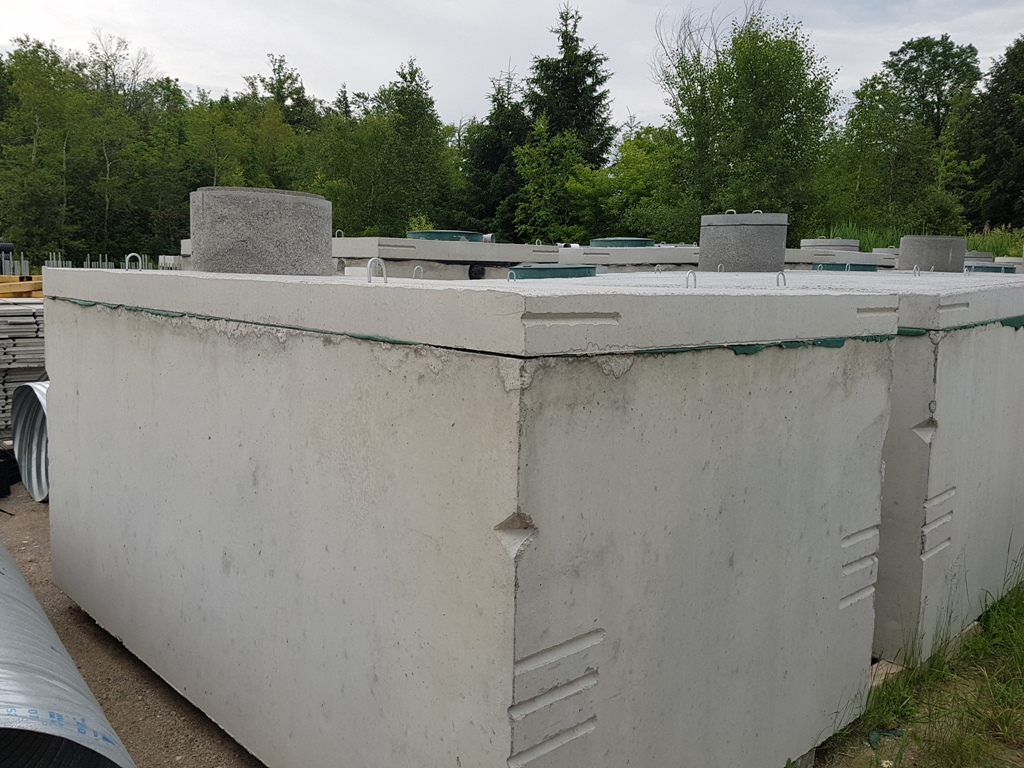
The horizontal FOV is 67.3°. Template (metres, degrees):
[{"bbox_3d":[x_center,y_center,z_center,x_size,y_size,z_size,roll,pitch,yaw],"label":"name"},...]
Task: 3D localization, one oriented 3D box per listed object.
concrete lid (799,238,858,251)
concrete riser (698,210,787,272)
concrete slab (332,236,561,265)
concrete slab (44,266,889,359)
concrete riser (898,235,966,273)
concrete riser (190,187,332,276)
[{"bbox_3d":[4.176,-1.822,10.100,0.762,0.151,0.762,5,8,22],"label":"concrete lid"},{"bbox_3d":[2.107,-1.286,7.000,0.778,0.542,0.778,4,8,16],"label":"concrete riser"},{"bbox_3d":[-1.469,-1.261,7.482,1.930,0.150,3.400,-6,11,-44],"label":"concrete slab"},{"bbox_3d":[-0.472,-0.374,3.280,1.890,0.125,3.368,-6,11,-44],"label":"concrete slab"},{"bbox_3d":[5.015,-1.544,9.150,0.773,0.434,0.773,6,9,28],"label":"concrete riser"},{"bbox_3d":[-1.383,-0.833,4.250,0.779,0.450,0.779,-1,8,-18],"label":"concrete riser"}]

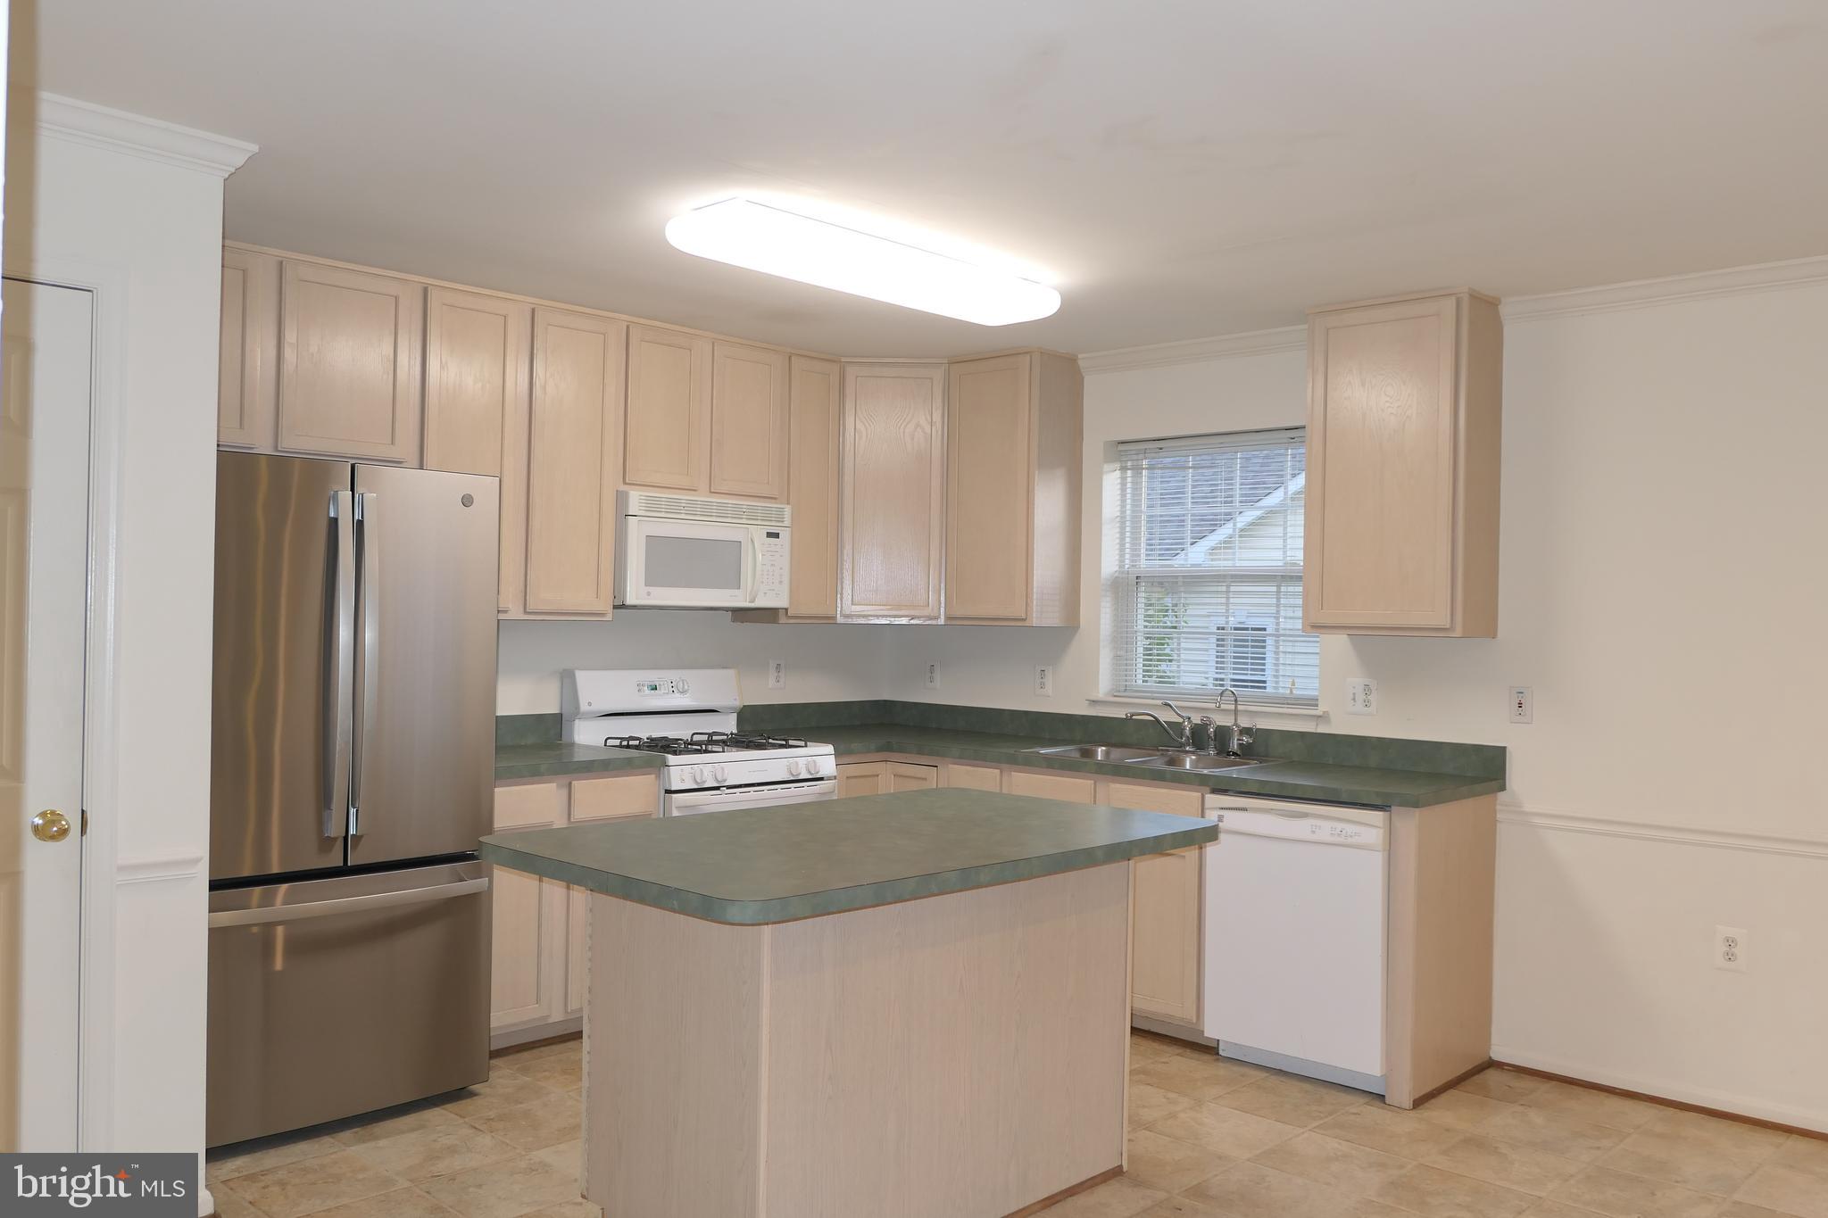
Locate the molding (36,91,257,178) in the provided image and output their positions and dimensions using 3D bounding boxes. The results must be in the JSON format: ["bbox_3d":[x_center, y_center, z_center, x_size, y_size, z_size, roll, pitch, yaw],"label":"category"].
[{"bbox_3d":[-1.661,-1.008,3.042,0.070,0.073,0.477,1,0,43],"label":"molding"}]

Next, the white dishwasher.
[{"bbox_3d":[1.351,1.014,4.545,0.607,0.854,0.613,1,0,43],"label":"white dishwasher"}]

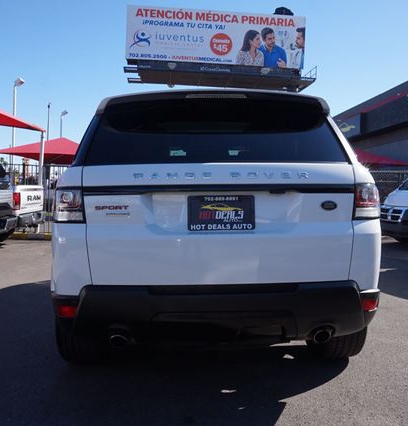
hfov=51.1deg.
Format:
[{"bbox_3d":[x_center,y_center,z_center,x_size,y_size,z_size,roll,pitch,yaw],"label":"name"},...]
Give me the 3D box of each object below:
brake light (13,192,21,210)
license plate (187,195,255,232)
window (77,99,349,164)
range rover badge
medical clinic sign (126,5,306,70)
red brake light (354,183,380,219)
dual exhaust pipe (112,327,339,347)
[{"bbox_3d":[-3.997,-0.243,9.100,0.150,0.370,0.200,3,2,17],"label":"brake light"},{"bbox_3d":[0.080,0.001,1.980,0.310,0.160,0.015,-1,3,-3],"label":"license plate"},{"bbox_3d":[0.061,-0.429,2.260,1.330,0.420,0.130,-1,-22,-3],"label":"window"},{"bbox_3d":[0.599,-0.034,2.040,0.080,0.045,0.010,-1,3,-7],"label":"range rover badge"},{"bbox_3d":[0.963,-14.323,34.800,14.600,4.270,0.400,2,2,-3],"label":"medical clinic sign"},{"bbox_3d":[0.841,-0.063,2.200,0.165,0.185,0.180,-1,3,-7],"label":"red brake light"},{"bbox_3d":[0.088,0.614,2.120,1.100,0.100,0.170,-1,3,-3],"label":"dual exhaust pipe"}]

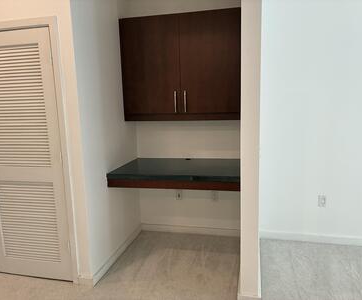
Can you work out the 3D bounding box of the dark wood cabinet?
[{"bbox_3d":[0.022,-0.792,2.963,1.161,0.983,0.281,0,9,13],"label":"dark wood cabinet"}]

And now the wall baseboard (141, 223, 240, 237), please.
[{"bbox_3d":[0.106,0.902,3.356,1.161,0.088,0.015,0,9,13],"label":"wall baseboard"}]

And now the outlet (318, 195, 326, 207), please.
[{"bbox_3d":[1.396,0.508,2.978,0.072,0.117,0.010,0,9,13],"label":"outlet"}]

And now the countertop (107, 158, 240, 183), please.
[{"bbox_3d":[-0.002,0.180,2.889,1.161,0.049,0.737,0,9,13],"label":"countertop"}]

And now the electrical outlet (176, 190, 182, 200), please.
[{"bbox_3d":[-0.024,0.507,3.325,0.072,0.117,0.010,0,9,13],"label":"electrical outlet"}]

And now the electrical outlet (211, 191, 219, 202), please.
[{"bbox_3d":[0.370,0.501,3.230,0.072,0.117,0.010,0,9,13],"label":"electrical outlet"}]

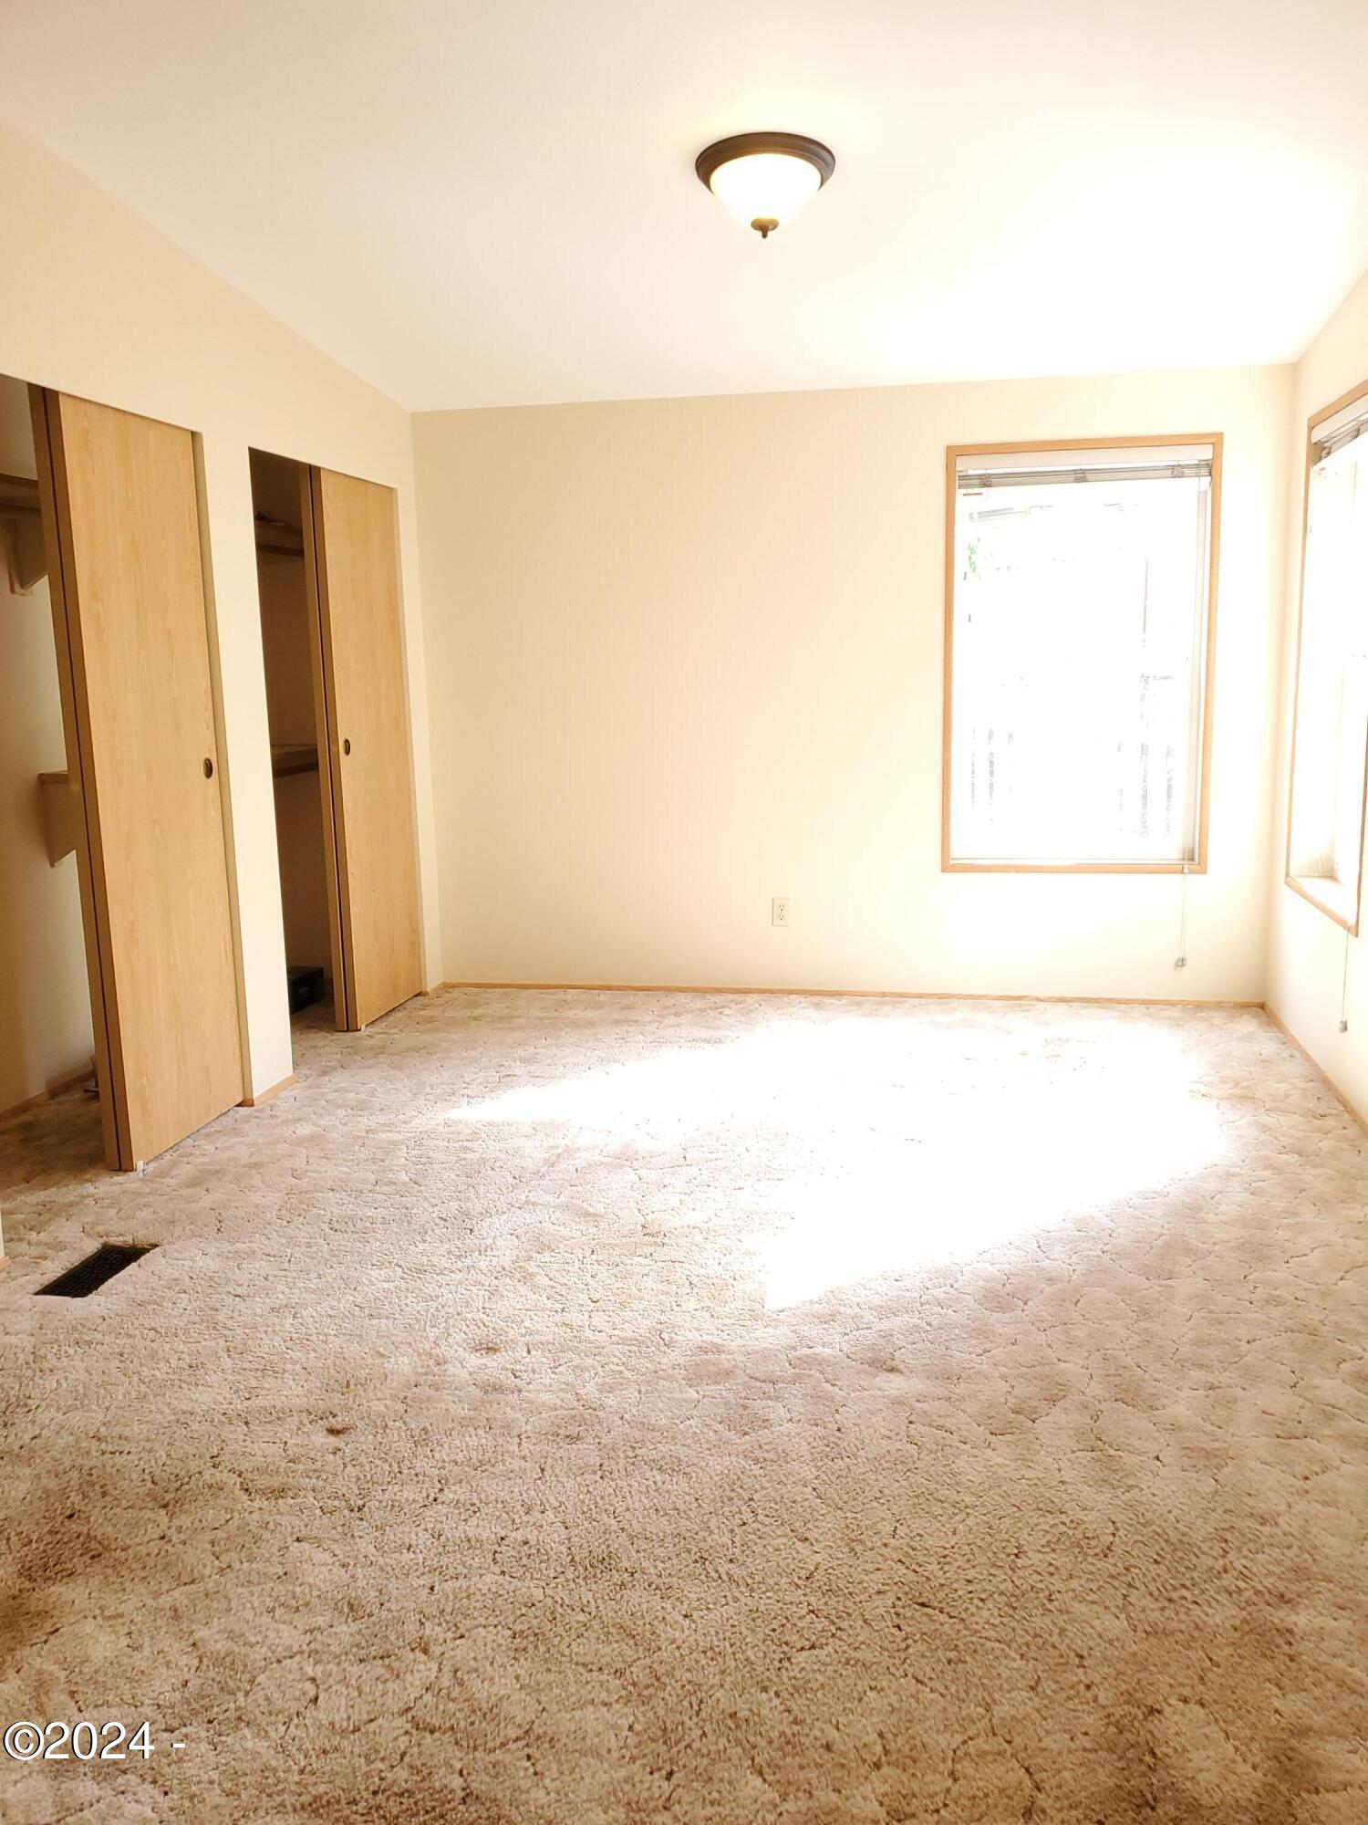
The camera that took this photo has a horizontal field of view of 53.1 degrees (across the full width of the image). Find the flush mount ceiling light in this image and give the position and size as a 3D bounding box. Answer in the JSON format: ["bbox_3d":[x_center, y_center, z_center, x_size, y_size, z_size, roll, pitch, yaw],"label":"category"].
[{"bbox_3d":[0.201,-1.756,3.391,0.344,0.170,0.344,1,4,12],"label":"flush mount ceiling light"}]

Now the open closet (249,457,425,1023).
[{"bbox_3d":[-1.512,-0.545,5.034,0.620,2.035,1.137,1,10,11],"label":"open closet"}]

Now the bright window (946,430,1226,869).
[{"bbox_3d":[1.477,-0.939,5.154,0.974,1.603,0.070,1,10,12],"label":"bright window"}]

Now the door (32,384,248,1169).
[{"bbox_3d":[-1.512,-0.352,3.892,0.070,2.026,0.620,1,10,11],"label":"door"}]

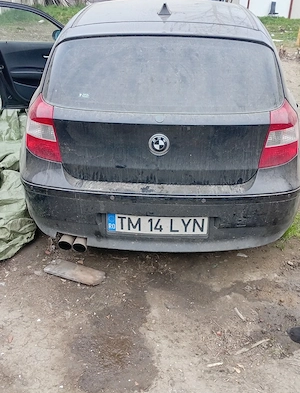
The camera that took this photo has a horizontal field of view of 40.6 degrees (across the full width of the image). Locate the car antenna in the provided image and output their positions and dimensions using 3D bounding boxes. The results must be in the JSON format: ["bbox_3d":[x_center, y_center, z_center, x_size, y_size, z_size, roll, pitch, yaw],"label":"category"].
[{"bbox_3d":[0.083,-1.010,2.170,0.067,0.056,0.140,2,31,3],"label":"car antenna"}]

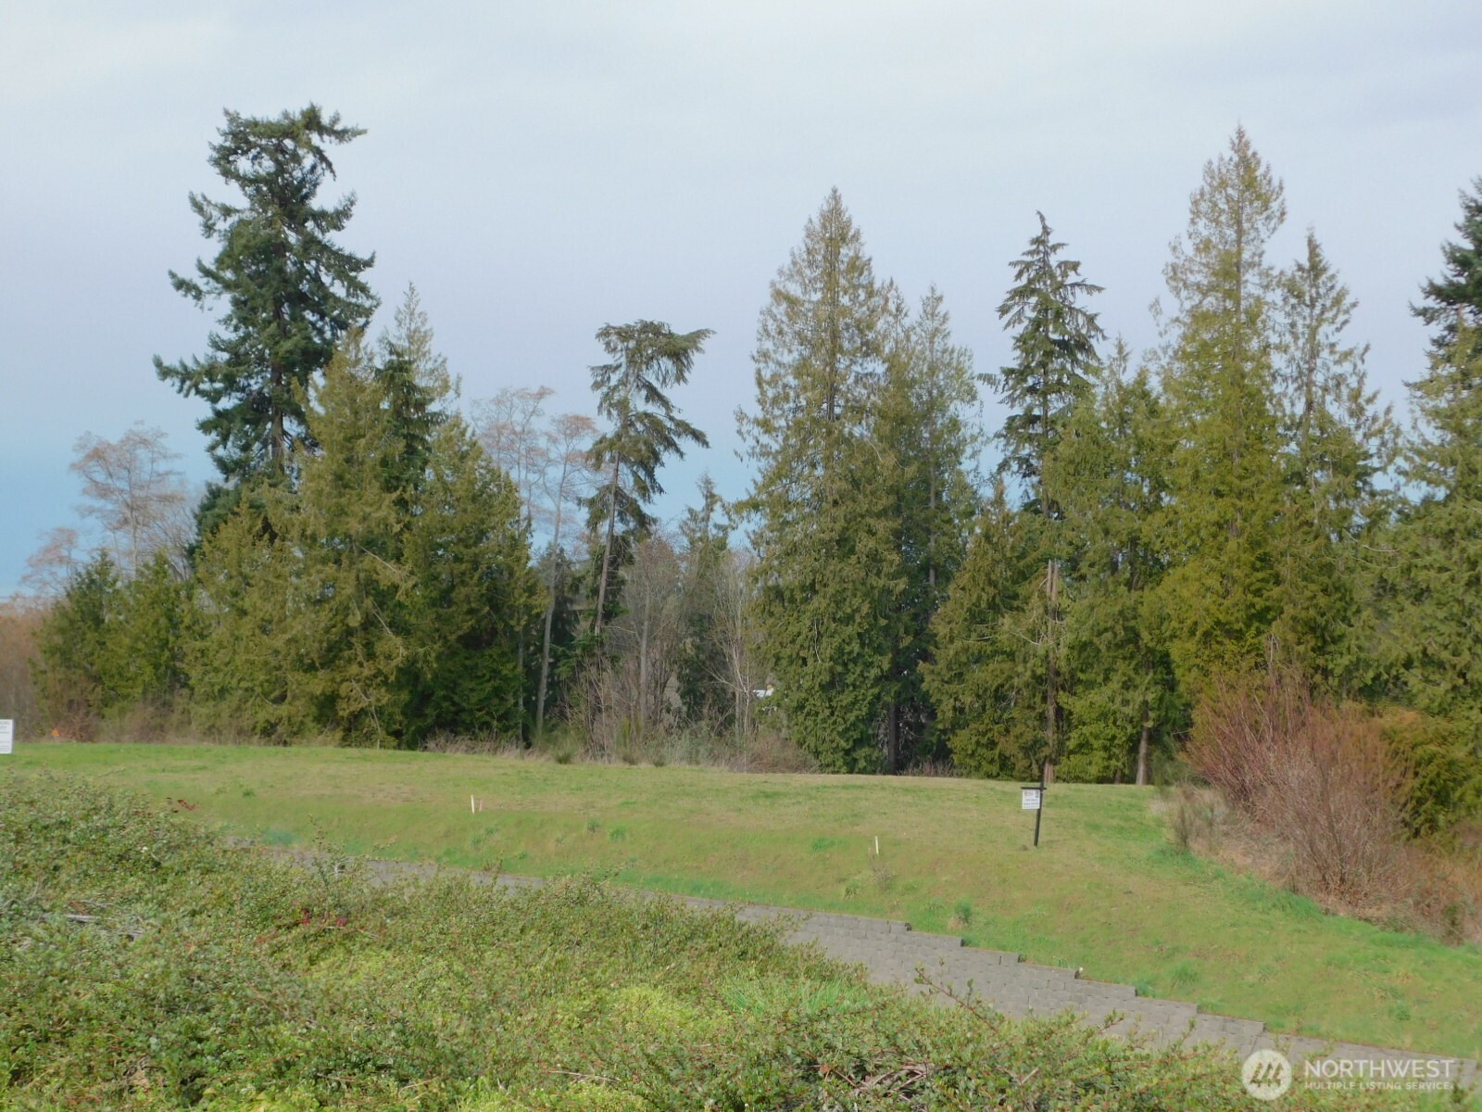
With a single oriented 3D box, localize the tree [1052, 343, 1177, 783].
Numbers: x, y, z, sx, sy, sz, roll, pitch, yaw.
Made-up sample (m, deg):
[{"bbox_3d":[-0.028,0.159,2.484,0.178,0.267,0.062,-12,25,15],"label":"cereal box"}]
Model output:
[{"bbox_3d":[13.673,0.276,92.500,4.580,16.110,4.600,0,-1,0],"label":"tree"}]

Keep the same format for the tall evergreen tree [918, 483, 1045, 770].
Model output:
[{"bbox_3d":[8.786,2.663,91.500,4.450,10.820,4.400,0,-1,0],"label":"tall evergreen tree"}]

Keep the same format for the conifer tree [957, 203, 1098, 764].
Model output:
[{"bbox_3d":[11.115,-2.267,97.000,5.560,21.830,5.500,0,-1,0],"label":"conifer tree"}]

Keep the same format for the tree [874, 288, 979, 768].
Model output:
[{"bbox_3d":[7.011,-1.045,95.000,3.960,18.070,4.100,0,-1,0],"label":"tree"}]

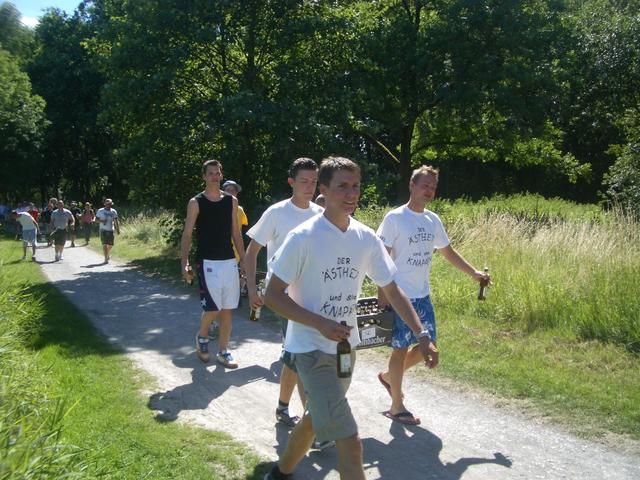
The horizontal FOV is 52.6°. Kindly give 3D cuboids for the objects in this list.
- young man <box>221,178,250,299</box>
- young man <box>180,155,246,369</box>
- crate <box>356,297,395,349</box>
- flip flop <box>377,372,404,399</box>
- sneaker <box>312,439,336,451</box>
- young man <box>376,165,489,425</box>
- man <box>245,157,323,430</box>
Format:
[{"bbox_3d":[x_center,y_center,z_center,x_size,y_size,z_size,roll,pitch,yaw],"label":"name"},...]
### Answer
[{"bbox_3d":[-1.010,0.220,7.300,0.560,1.790,0.460,-1,3,-22],"label":"young man"},{"bbox_3d":[-0.992,0.210,6.030,0.590,1.870,0.450,-1,3,-22],"label":"young man"},{"bbox_3d":[0.300,0.596,4.620,0.400,0.265,0.300,-1,10,-20],"label":"crate"},{"bbox_3d":[0.536,1.098,4.850,0.100,0.060,0.280,-4,47,-52],"label":"flip flop"},{"bbox_3d":[0.070,1.215,3.920,0.110,0.120,0.300,-3,-16,-42],"label":"sneaker"},{"bbox_3d":[0.733,0.383,4.630,0.750,1.800,0.740,-2,4,-36],"label":"young man"},{"bbox_3d":[-0.152,0.373,4.200,0.600,1.810,0.660,-2,4,-32],"label":"man"}]

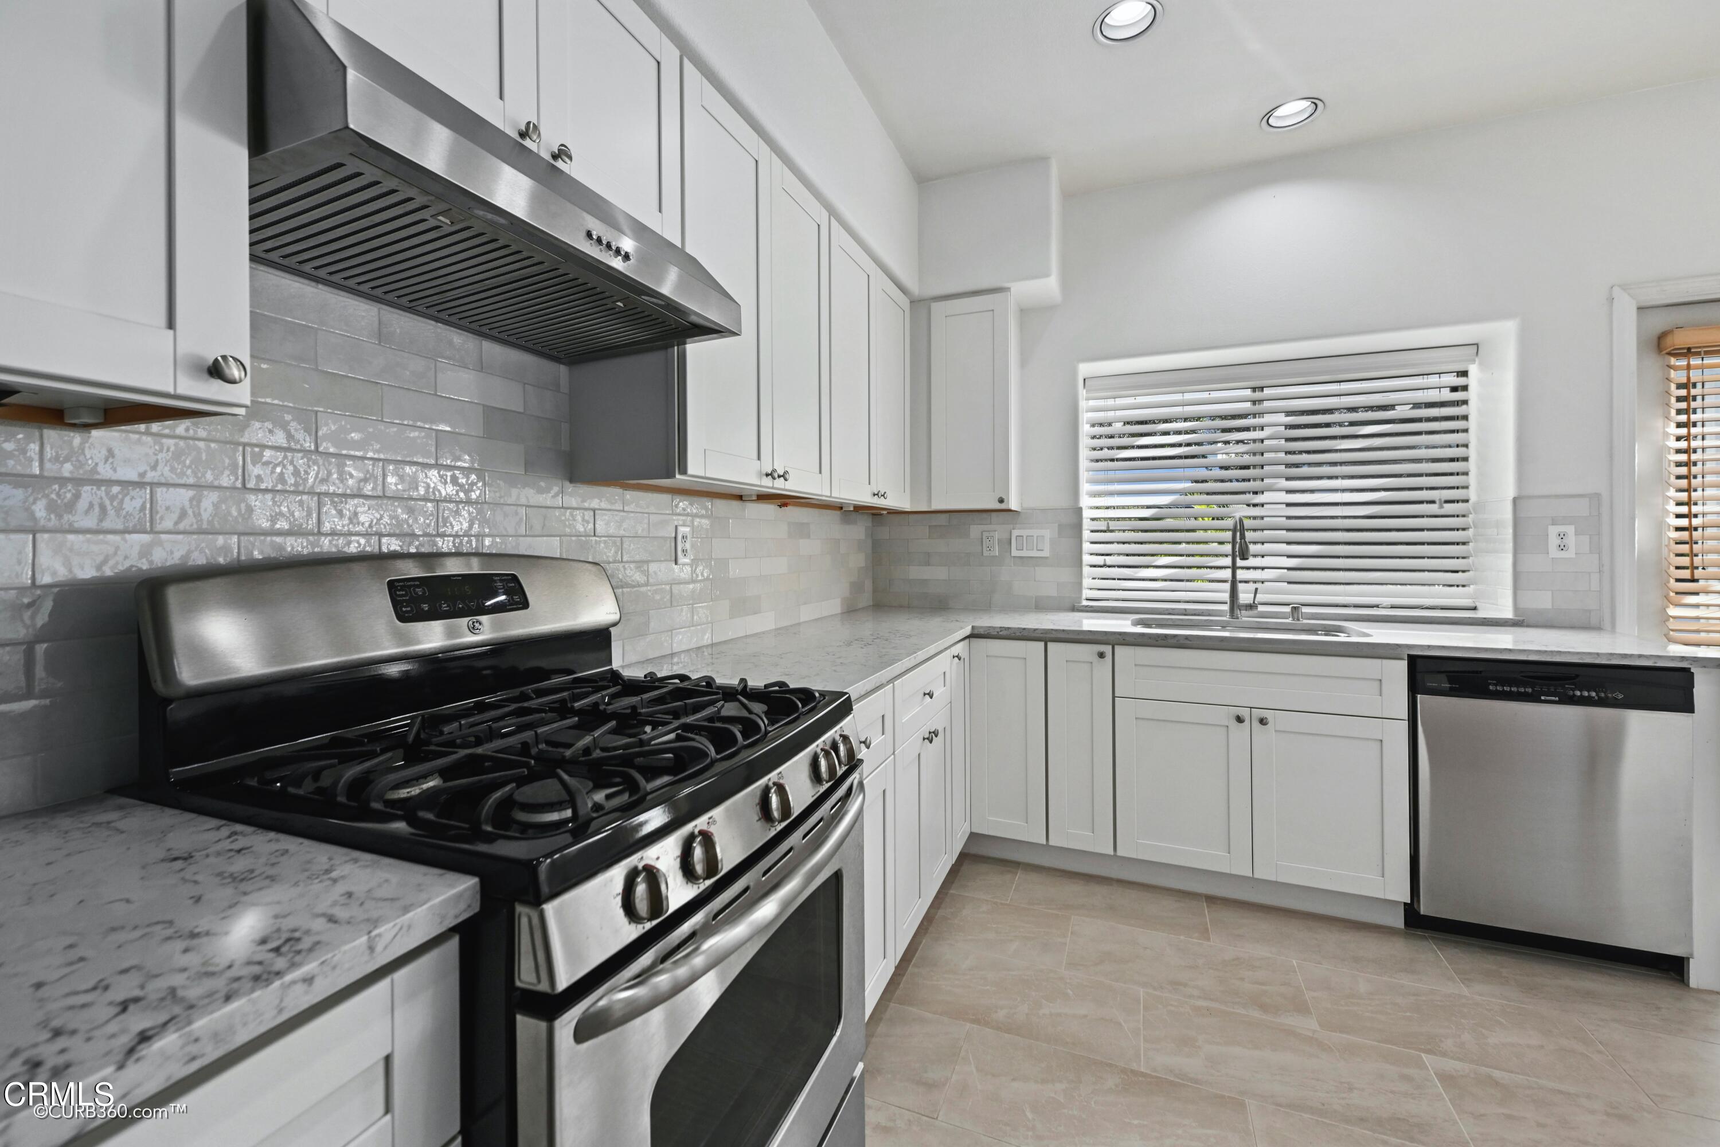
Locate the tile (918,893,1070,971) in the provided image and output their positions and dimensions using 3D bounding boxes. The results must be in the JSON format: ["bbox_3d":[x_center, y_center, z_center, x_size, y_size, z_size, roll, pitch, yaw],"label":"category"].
[{"bbox_3d":[0.430,1.125,2.119,0.439,0.010,0.300,1,3,22],"label":"tile"}]

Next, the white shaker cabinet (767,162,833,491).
[{"bbox_3d":[-0.312,-0.685,2.015,0.320,0.893,0.373,1,3,22],"label":"white shaker cabinet"}]

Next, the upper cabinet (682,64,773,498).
[{"bbox_3d":[-0.456,-0.669,1.666,0.320,0.895,0.382,1,3,22],"label":"upper cabinet"}]

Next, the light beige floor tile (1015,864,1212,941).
[{"bbox_3d":[0.841,1.116,2.278,0.607,0.010,0.298,1,3,22],"label":"light beige floor tile"}]

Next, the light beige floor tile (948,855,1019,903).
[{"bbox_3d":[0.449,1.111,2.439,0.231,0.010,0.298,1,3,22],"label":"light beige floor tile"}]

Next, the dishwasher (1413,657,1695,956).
[{"bbox_3d":[2.039,0.657,2.164,0.596,0.850,0.610,1,3,22],"label":"dishwasher"}]

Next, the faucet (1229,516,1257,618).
[{"bbox_3d":[1.459,-0.017,2.518,0.107,0.404,0.243,1,3,22],"label":"faucet"}]

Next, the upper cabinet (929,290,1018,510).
[{"bbox_3d":[0.516,-0.709,2.921,0.333,0.864,0.328,1,3,22],"label":"upper cabinet"}]

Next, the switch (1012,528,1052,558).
[{"bbox_3d":[0.768,-0.135,3.007,0.166,0.118,0.010,1,3,22],"label":"switch"}]

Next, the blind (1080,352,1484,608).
[{"bbox_3d":[1.745,-0.389,2.908,1.466,1.037,0.065,1,3,22],"label":"blind"}]

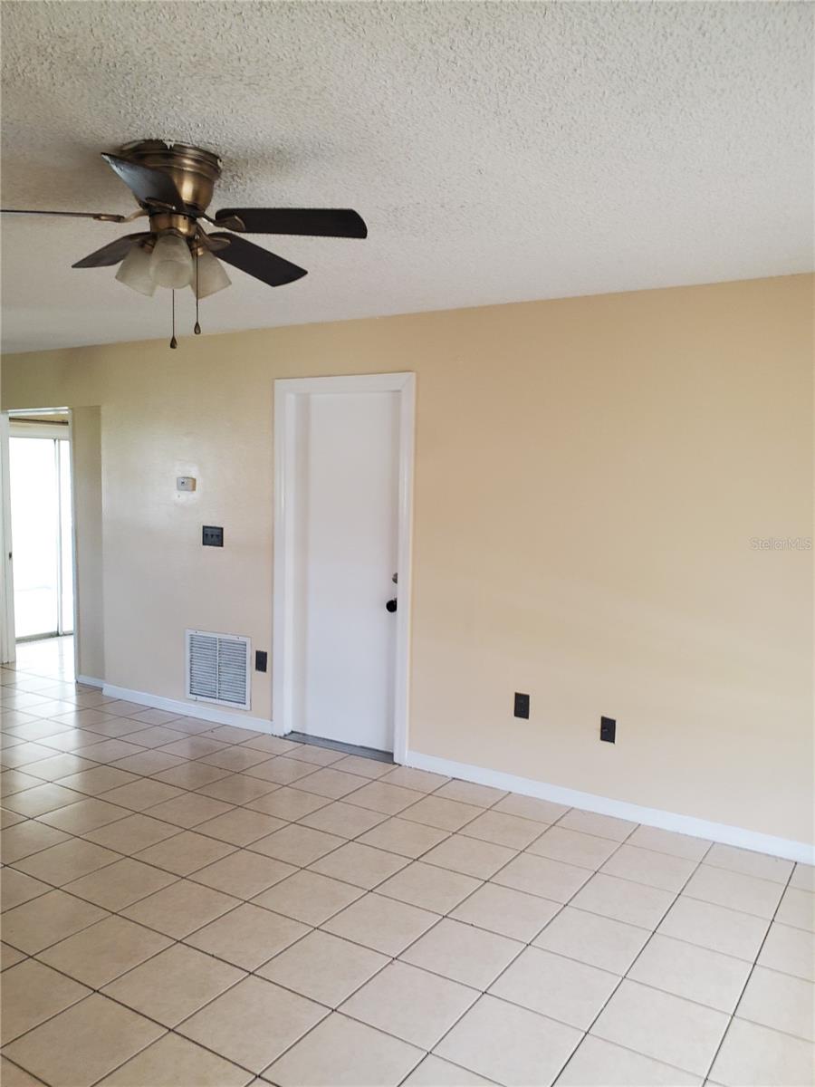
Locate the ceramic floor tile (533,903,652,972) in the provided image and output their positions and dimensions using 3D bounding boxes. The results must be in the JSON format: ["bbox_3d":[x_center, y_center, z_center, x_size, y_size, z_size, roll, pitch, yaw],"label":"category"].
[{"bbox_3d":[0.644,1.377,2.833,0.320,0.010,0.320,4,5,31],"label":"ceramic floor tile"}]

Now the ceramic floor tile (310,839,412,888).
[{"bbox_3d":[-0.189,1.291,3.272,0.319,0.010,0.319,3,4,32],"label":"ceramic floor tile"}]

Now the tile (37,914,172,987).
[{"bbox_3d":[-1.004,1.355,2.719,0.320,0.010,0.320,4,5,31],"label":"tile"}]

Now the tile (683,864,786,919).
[{"bbox_3d":[1.284,1.366,3.207,0.323,0.010,0.323,4,6,33],"label":"tile"}]

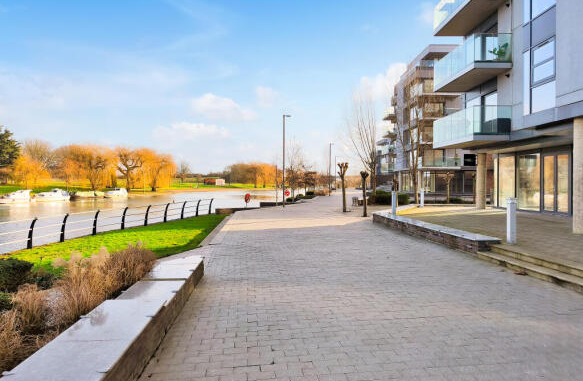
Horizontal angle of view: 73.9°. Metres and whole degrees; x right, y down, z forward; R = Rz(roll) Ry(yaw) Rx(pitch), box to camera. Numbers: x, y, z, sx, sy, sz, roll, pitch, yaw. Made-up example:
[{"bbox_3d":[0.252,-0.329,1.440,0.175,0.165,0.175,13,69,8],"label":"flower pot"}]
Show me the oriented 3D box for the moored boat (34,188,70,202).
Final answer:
[{"bbox_3d":[-40.195,0.806,65.000,2.200,2.200,5.800,1,1,25],"label":"moored boat"}]

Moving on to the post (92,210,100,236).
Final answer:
[{"bbox_3d":[-8.559,1.427,17.000,0.300,1.070,0.080,0,1,14],"label":"post"}]

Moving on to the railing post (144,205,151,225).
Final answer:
[{"bbox_3d":[-7.606,1.356,20.600,0.300,1.070,0.080,0,1,14],"label":"railing post"}]

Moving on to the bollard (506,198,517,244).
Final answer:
[{"bbox_3d":[5.008,0.700,8.800,0.220,1.040,0.220,0,1,11],"label":"bollard"}]

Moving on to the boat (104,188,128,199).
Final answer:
[{"bbox_3d":[-36.044,0.578,80.000,2.000,2.100,5.200,1,1,25],"label":"boat"}]

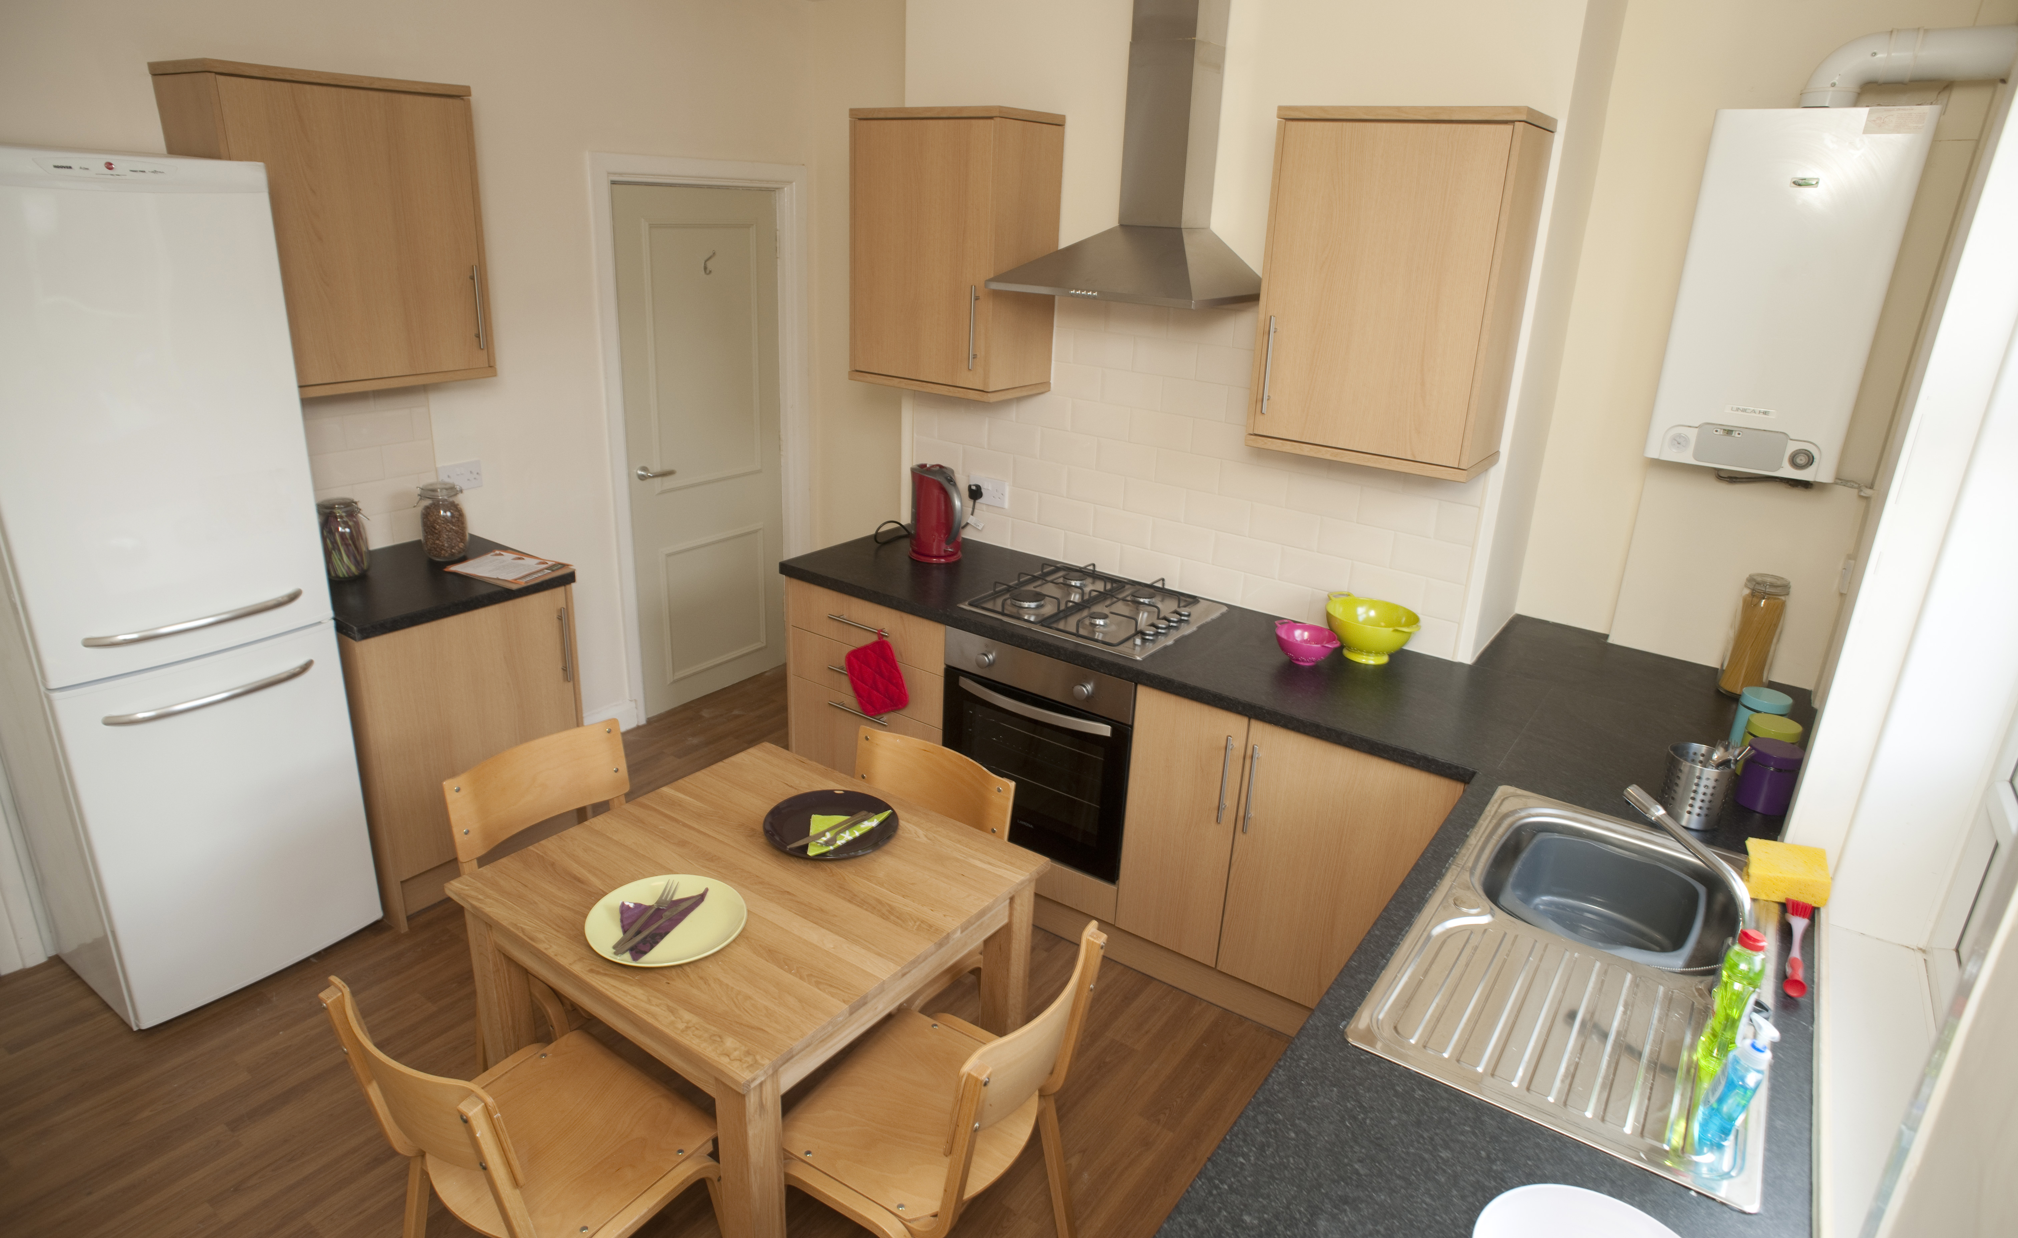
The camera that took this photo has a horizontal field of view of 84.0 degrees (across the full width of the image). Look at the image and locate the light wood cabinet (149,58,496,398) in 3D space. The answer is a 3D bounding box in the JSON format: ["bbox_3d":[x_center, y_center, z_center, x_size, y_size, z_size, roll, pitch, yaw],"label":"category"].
[{"bbox_3d":[-1.736,-1.006,2.935,0.306,0.753,0.611,16,25,32],"label":"light wood cabinet"}]

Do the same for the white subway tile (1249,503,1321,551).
[{"bbox_3d":[0.751,-0.251,3.062,0.198,0.100,0.010,16,25,32],"label":"white subway tile"}]

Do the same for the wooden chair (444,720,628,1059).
[{"bbox_3d":[-0.906,0.712,2.499,0.470,0.810,0.470,18,26,35],"label":"wooden chair"}]

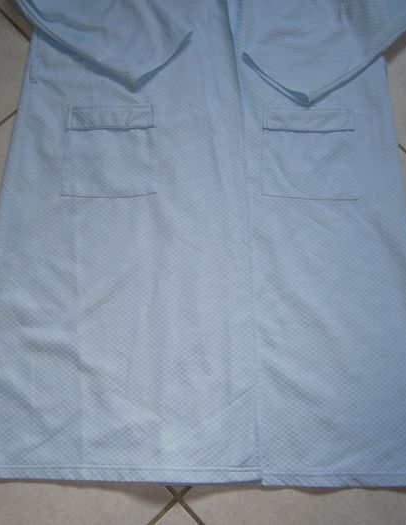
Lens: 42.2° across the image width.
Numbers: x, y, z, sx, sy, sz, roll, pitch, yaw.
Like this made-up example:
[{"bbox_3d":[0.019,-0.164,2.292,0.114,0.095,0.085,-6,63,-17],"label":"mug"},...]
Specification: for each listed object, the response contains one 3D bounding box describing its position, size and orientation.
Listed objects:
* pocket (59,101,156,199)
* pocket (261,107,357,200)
[{"bbox_3d":[-0.152,-0.188,0.861,0.152,0.018,0.166,-1,76,0],"label":"pocket"},{"bbox_3d":[0.173,-0.180,0.858,0.154,0.018,0.162,2,76,1],"label":"pocket"}]

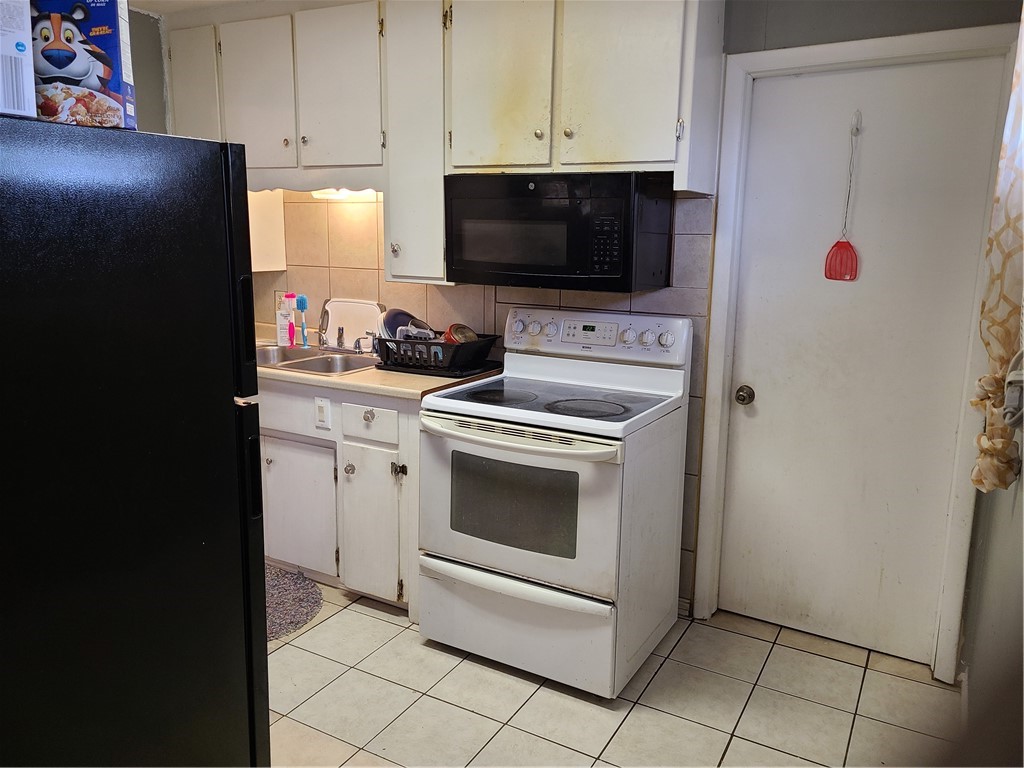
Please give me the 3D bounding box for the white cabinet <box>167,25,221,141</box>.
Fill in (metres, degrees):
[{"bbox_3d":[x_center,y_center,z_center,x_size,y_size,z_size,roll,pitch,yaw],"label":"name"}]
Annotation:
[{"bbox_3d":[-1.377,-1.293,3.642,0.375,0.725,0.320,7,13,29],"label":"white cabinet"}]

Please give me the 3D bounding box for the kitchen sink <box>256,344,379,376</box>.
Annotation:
[{"bbox_3d":[-0.929,-0.035,3.500,0.835,0.180,0.560,7,13,29],"label":"kitchen sink"}]

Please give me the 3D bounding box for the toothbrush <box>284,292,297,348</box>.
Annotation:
[{"bbox_3d":[-1.071,-0.306,3.719,0.052,0.268,0.052,7,13,29],"label":"toothbrush"}]

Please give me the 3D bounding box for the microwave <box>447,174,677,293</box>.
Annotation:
[{"bbox_3d":[0.174,-0.573,2.885,0.751,0.397,0.390,7,13,29],"label":"microwave"}]

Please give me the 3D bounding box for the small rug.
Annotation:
[{"bbox_3d":[-1.138,0.878,3.103,0.800,0.015,0.640,7,13,29],"label":"small rug"}]

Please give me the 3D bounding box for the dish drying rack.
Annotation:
[{"bbox_3d":[-0.302,-0.139,3.283,0.430,0.130,0.355,7,13,29],"label":"dish drying rack"}]

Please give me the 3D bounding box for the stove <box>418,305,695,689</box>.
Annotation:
[{"bbox_3d":[0.149,0.364,2.767,0.761,1.182,0.650,7,13,29],"label":"stove"}]

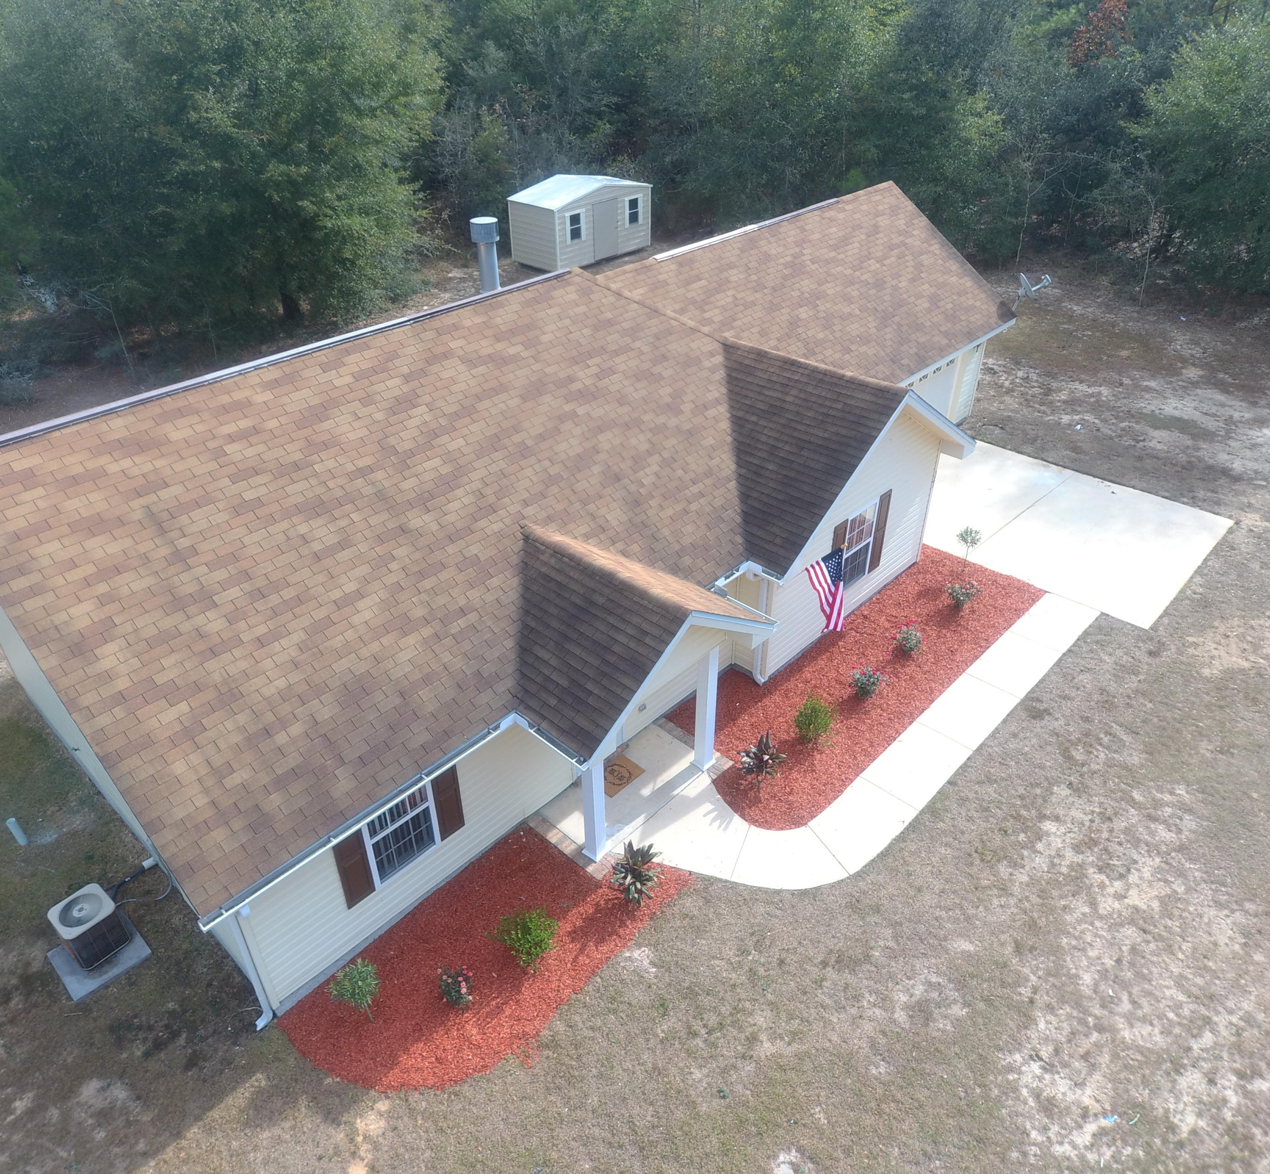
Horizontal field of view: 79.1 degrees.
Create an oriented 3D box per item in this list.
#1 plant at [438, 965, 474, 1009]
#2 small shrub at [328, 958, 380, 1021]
[{"bbox_3d":[-2.032,4.544,8.738,0.422,0.587,0.422,-2,36,1],"label":"plant"},{"bbox_3d":[-3.006,4.521,8.447,0.546,1.030,0.546,-31,44,-33],"label":"small shrub"}]

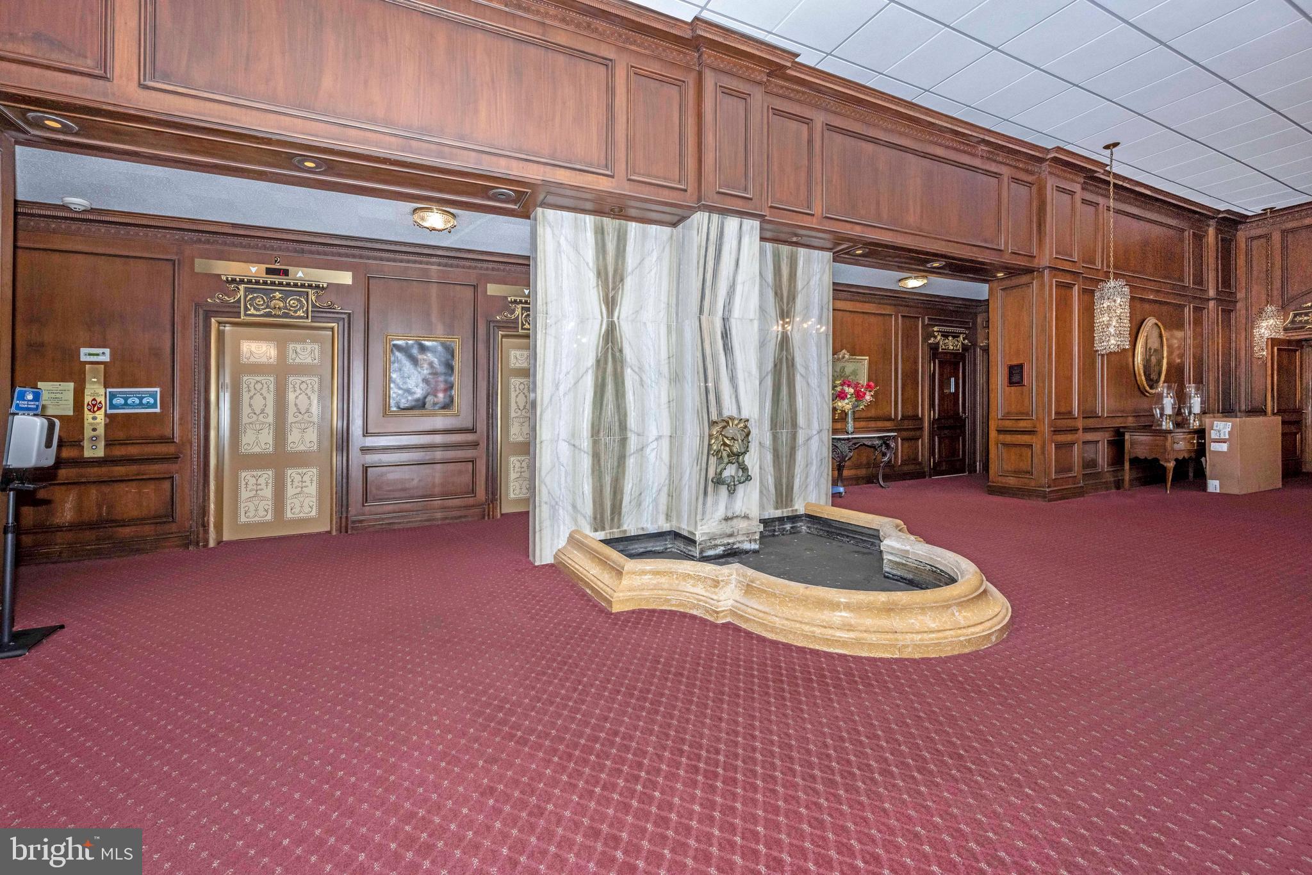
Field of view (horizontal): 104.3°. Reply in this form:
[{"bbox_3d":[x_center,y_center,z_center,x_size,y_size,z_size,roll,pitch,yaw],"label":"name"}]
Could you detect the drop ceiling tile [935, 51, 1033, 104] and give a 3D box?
[{"bbox_3d":[2.992,-3.324,4.722,0.595,0.030,0.595,-1,1,-25],"label":"drop ceiling tile"}]

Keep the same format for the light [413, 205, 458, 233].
[{"bbox_3d":[-1.915,-1.894,4.424,0.345,0.110,0.345,-1,3,-25],"label":"light"}]

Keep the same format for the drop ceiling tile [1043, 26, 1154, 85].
[{"bbox_3d":[3.823,-3.289,4.397,0.610,0.030,0.610,-2,4,-25],"label":"drop ceiling tile"}]

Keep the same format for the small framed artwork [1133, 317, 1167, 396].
[{"bbox_3d":[7.103,-1.163,7.322,0.870,1.120,0.060,-1,3,-25],"label":"small framed artwork"}]

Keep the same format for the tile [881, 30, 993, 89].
[{"bbox_3d":[2.443,-3.276,4.440,0.610,0.030,0.610,-2,4,-25],"label":"tile"}]

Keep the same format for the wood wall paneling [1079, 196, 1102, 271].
[{"bbox_3d":[5.878,-2.738,6.888,0.510,0.885,0.050,-1,1,-25],"label":"wood wall paneling"}]

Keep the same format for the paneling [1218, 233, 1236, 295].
[{"bbox_3d":[9.479,-2.881,8.465,0.570,0.915,0.050,-1,1,-25],"label":"paneling"}]

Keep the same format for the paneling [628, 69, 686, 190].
[{"bbox_3d":[0.020,-2.483,4.123,0.535,0.895,0.050,-1,1,-25],"label":"paneling"}]

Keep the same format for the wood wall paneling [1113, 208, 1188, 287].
[{"bbox_3d":[7.212,-2.746,7.423,2.270,0.900,0.050,-1,3,-25],"label":"wood wall paneling"}]

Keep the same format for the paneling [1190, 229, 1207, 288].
[{"bbox_3d":[8.759,-2.856,8.247,0.540,0.915,0.050,-1,1,-25],"label":"paneling"}]

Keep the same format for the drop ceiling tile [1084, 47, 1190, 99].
[{"bbox_3d":[4.380,-3.313,4.658,0.610,0.030,0.610,-2,4,-25],"label":"drop ceiling tile"}]

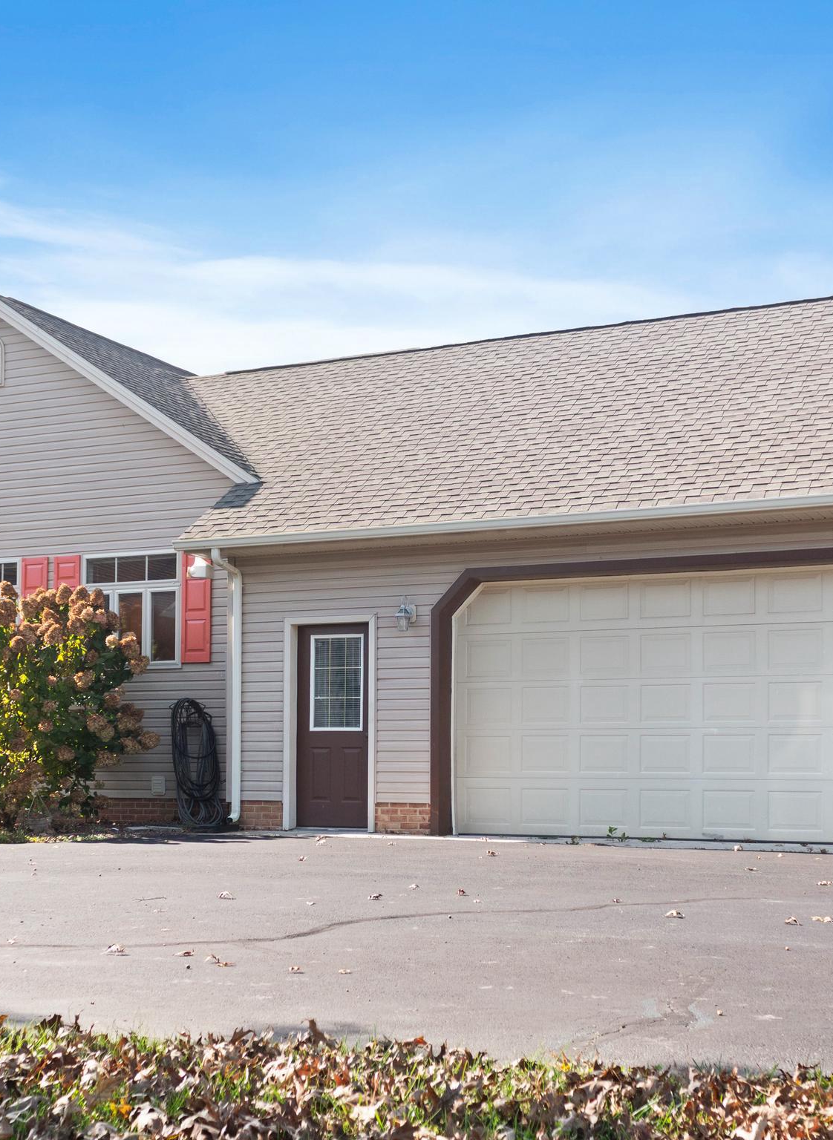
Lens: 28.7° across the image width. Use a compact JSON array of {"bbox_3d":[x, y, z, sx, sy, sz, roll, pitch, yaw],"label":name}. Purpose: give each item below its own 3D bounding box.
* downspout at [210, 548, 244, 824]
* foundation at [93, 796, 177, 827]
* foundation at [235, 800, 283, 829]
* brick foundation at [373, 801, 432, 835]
[{"bbox_3d":[-1.900,1.169,16.403,0.120,2.830,0.450,-2,-4,26],"label":"downspout"},{"bbox_3d":[-3.111,2.720,18.380,1.222,0.294,0.200,-2,-4,26],"label":"foundation"},{"bbox_3d":[-1.557,2.493,16.610,0.568,0.290,0.200,-2,-4,26],"label":"foundation"},{"bbox_3d":[-0.091,2.417,15.876,0.622,0.300,0.200,-2,-4,26],"label":"brick foundation"}]

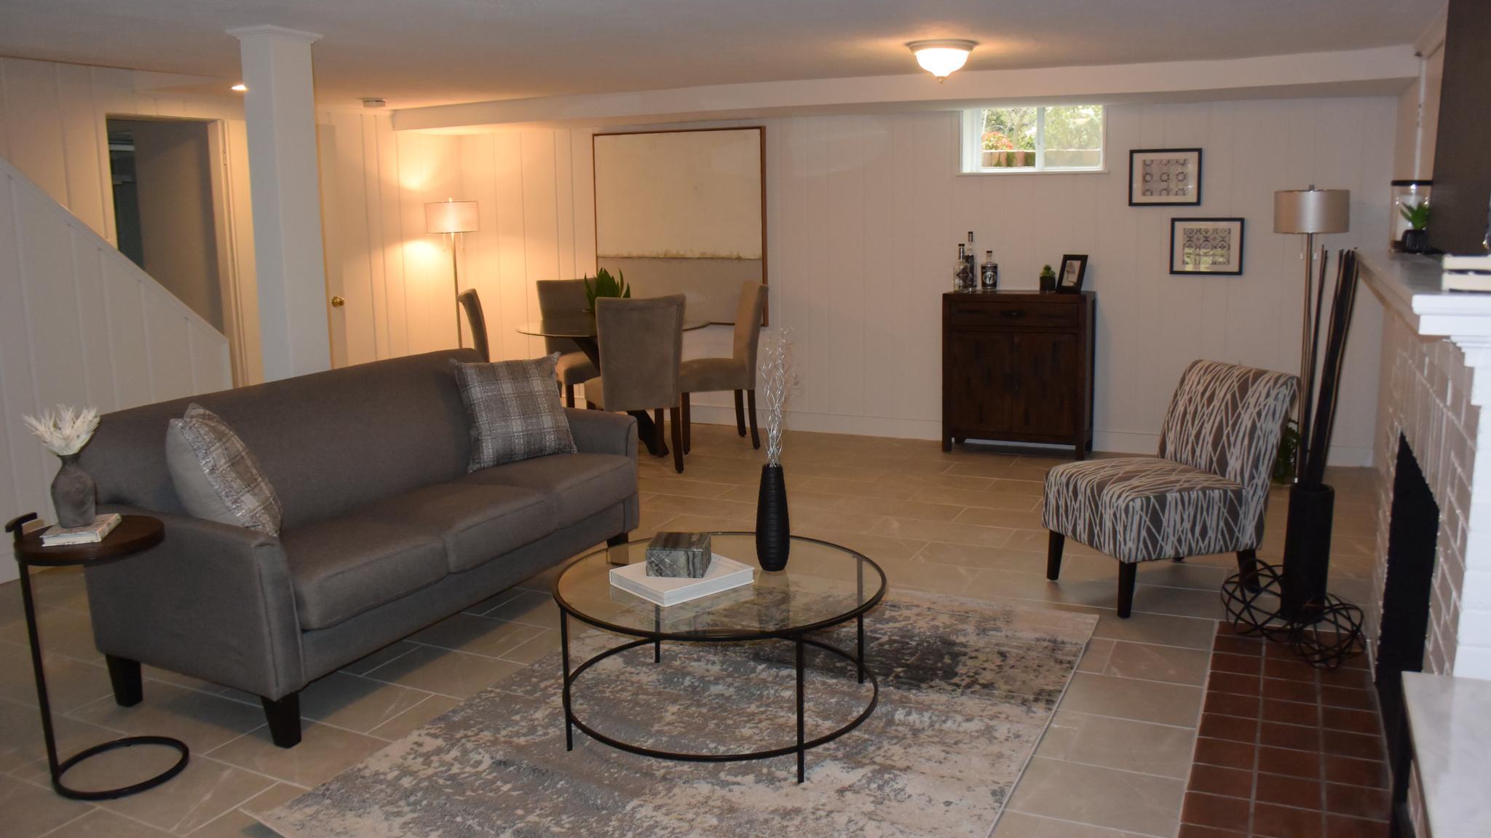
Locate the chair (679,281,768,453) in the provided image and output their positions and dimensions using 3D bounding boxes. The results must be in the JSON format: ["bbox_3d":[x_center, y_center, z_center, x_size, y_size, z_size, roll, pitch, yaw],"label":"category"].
[{"bbox_3d":[-0.183,-0.324,6.893,0.560,1.000,0.485,-4,10,-14],"label":"chair"}]

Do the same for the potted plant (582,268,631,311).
[{"bbox_3d":[-0.830,-0.721,6.708,0.270,0.340,0.270,4,11,25],"label":"potted plant"}]

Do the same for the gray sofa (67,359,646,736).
[{"bbox_3d":[-1.172,0.297,3.877,0.755,0.860,1.870,4,10,24],"label":"gray sofa"}]

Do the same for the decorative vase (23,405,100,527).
[{"bbox_3d":[-1.709,0.111,2.829,0.165,0.300,0.165,4,11,25],"label":"decorative vase"}]

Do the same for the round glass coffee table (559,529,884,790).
[{"bbox_3d":[-0.067,0.633,3.121,0.910,0.405,0.910,-1,10,0],"label":"round glass coffee table"}]

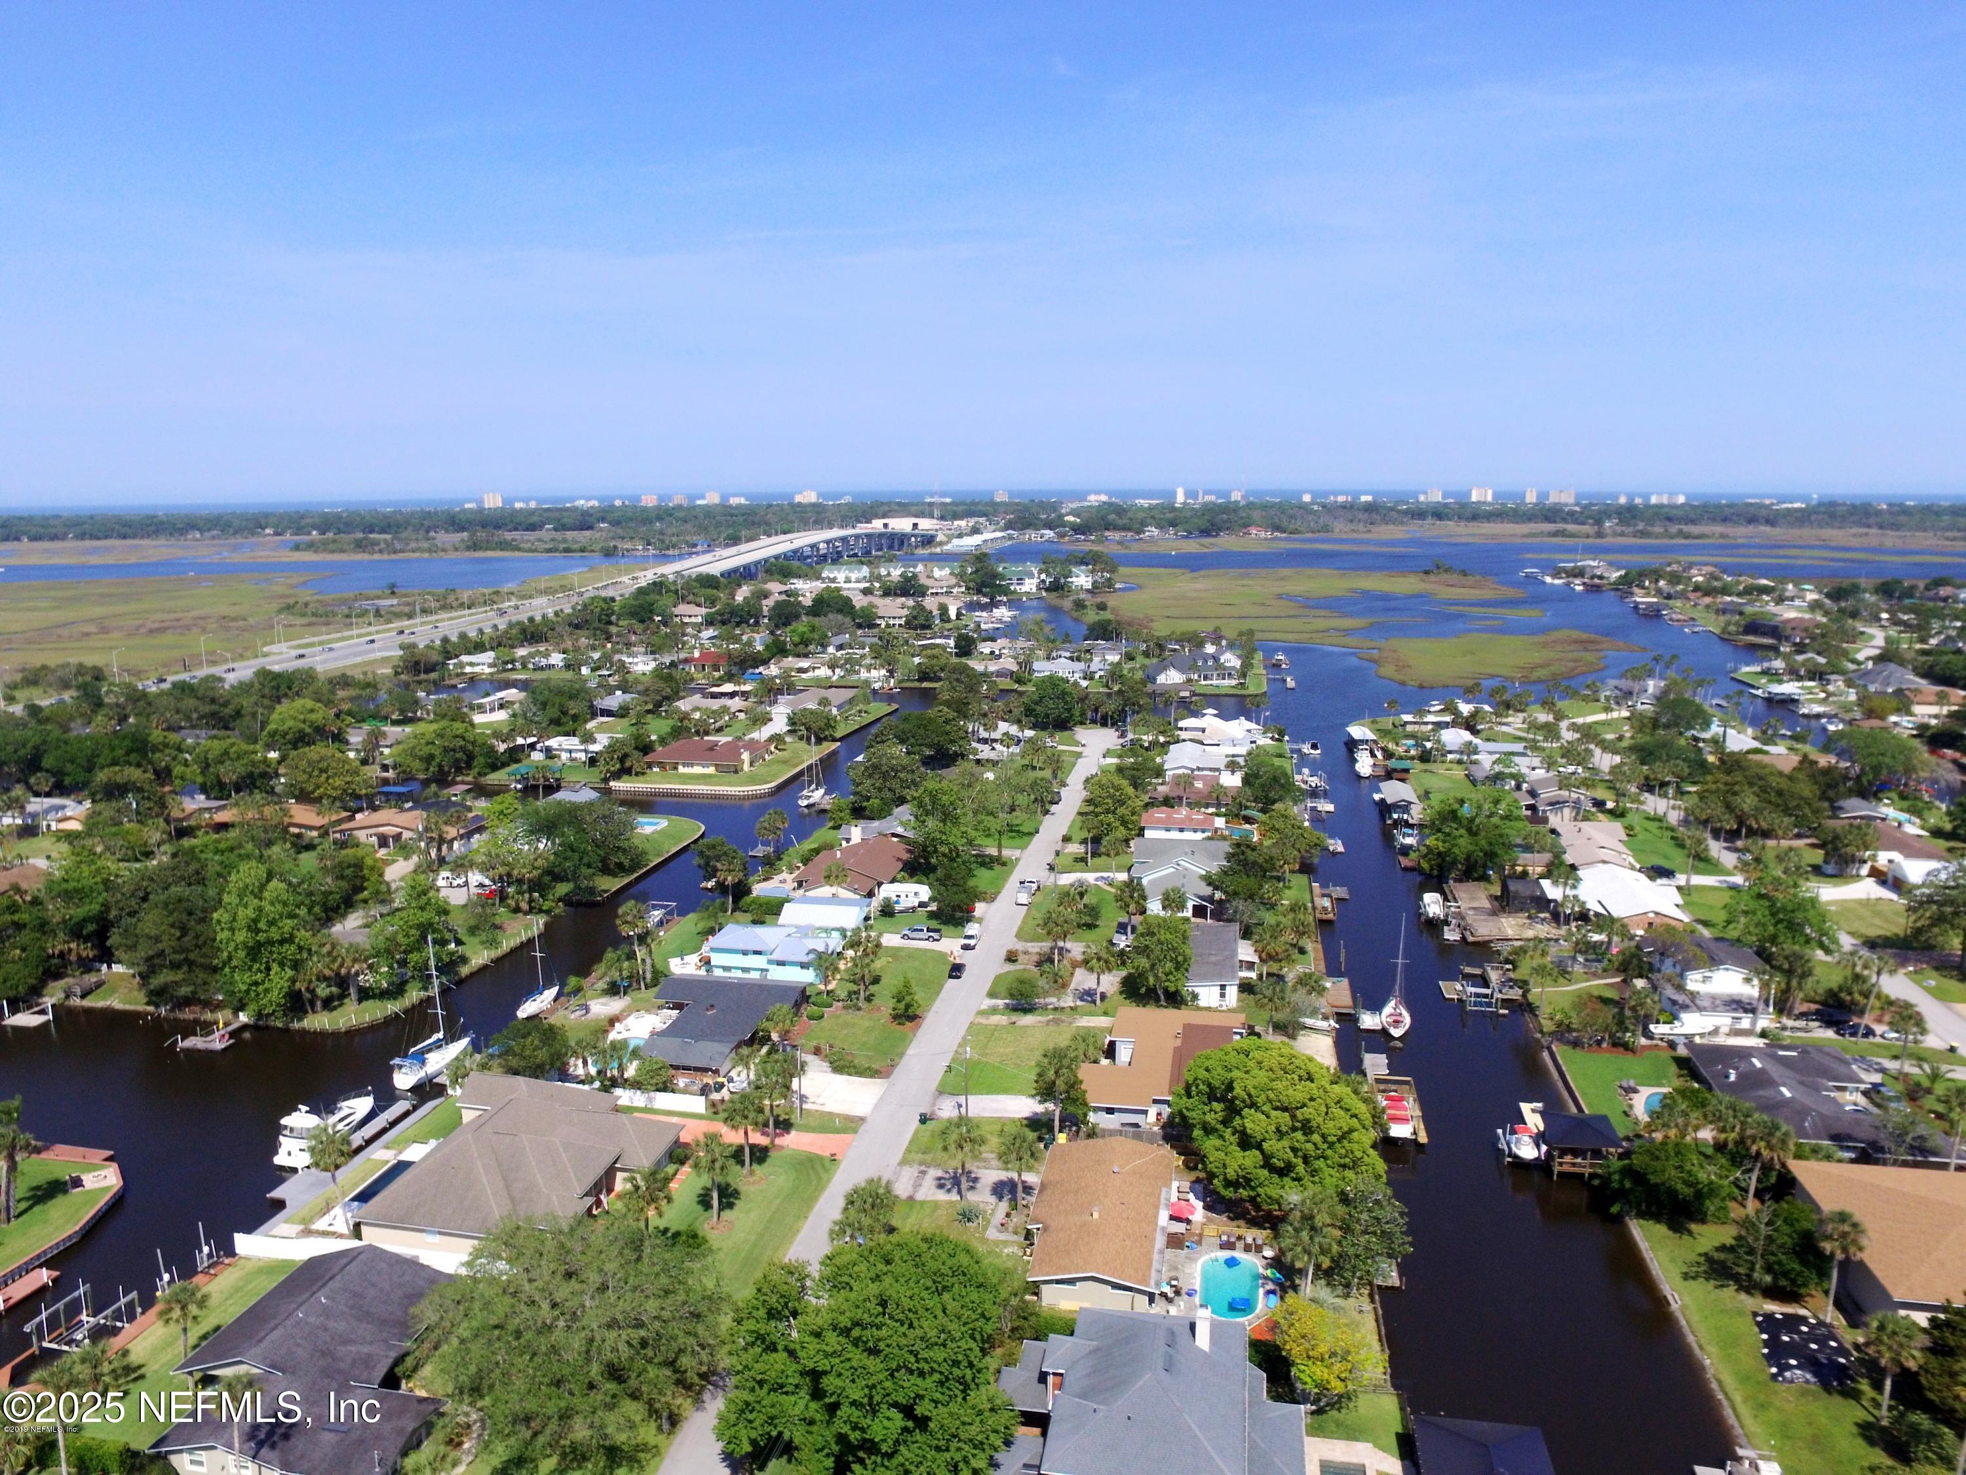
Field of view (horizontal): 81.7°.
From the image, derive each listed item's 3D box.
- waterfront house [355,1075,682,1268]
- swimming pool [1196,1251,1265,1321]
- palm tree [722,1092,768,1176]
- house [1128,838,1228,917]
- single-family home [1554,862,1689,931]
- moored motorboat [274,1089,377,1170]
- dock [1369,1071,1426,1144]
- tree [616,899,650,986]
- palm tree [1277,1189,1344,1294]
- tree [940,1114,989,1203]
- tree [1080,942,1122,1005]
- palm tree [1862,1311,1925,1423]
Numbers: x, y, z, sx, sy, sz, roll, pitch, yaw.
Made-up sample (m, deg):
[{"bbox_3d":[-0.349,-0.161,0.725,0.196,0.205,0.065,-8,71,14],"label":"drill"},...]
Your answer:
[{"bbox_3d":[-42.926,38.874,106.828,25.370,6.000,24.290,2,12,12],"label":"waterfront house"},{"bbox_3d":[19.736,44.063,90.342,5.400,1.100,8.100,2,13,12],"label":"swimming pool"},{"bbox_3d":[-22.009,36.670,104.688,4.134,8.212,4.134,-3,13,-13],"label":"palm tree"},{"bbox_3d":[32.260,22.230,184.601,15.709,5.200,29.919,2,12,12],"label":"house"},{"bbox_3d":[94.013,23.977,169.044,17.600,4.200,21.600,2,13,12],"label":"single-family home"},{"bbox_3d":[-65.494,38.456,114.092,3.800,4.500,10.600,3,13,15],"label":"moored motorboat"},{"bbox_3d":[42.692,38.668,117.319,5.000,1.700,13.300,2,13,12],"label":"dock"},{"bbox_3d":[-45.216,26.953,147.055,4.326,12.588,4.326,0,12,0],"label":"tree"},{"bbox_3d":[25.449,39.468,88.336,4.787,9.057,4.787,4,13,17],"label":"palm tree"},{"bbox_3d":[-1.649,38.089,102.896,4.264,8.648,4.264,0,12,0],"label":"tree"},{"bbox_3d":[14.863,29.577,142.140,4.929,8.739,4.929,0,12,0],"label":"tree"},{"bbox_3d":[61.690,42.975,77.377,3.994,8.917,3.994,0,12,0],"label":"palm tree"}]

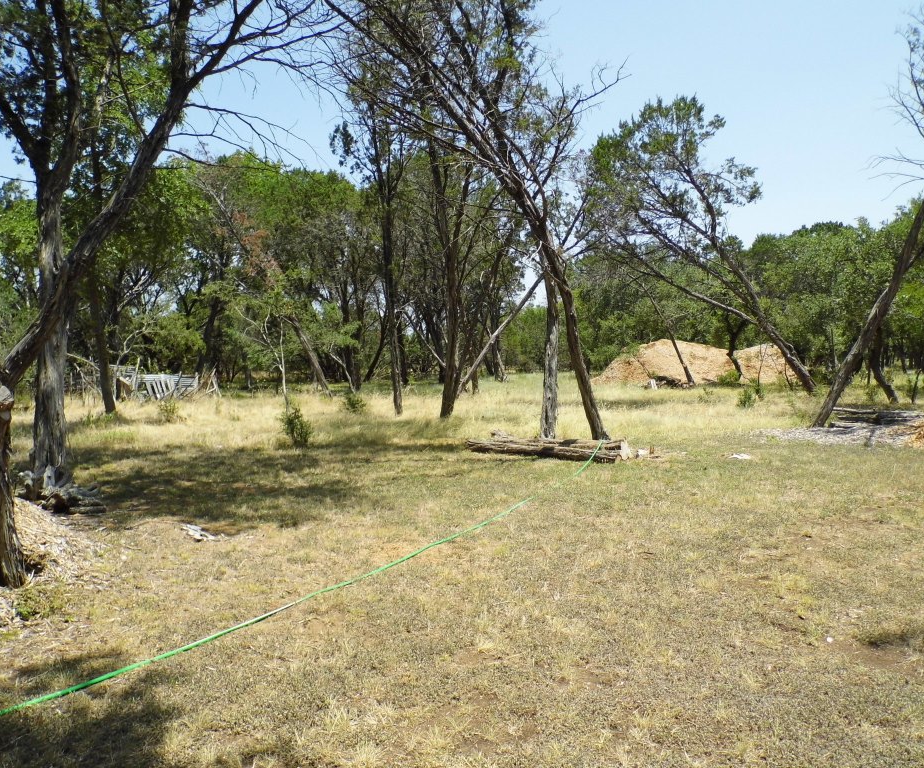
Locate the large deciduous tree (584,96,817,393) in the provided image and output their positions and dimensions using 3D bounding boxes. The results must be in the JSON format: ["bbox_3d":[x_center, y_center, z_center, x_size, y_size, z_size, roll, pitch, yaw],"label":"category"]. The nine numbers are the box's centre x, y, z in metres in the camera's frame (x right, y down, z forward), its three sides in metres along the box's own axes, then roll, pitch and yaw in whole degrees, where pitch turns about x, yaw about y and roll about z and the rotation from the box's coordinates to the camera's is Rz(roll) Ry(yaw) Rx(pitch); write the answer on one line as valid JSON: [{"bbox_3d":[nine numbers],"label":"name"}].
[{"bbox_3d":[8.063,-4.699,25.000,7.840,10.040,6.000,0,3,0],"label":"large deciduous tree"}]

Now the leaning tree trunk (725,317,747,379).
[{"bbox_3d":[11.878,-1.515,32.000,1.040,2.810,0.800,0,3,0],"label":"leaning tree trunk"}]

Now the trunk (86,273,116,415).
[{"bbox_3d":[-8.287,-0.920,17.000,0.690,3.290,0.500,0,3,0],"label":"trunk"}]

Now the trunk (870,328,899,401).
[{"bbox_3d":[11.712,-0.527,20.500,0.780,2.130,0.600,0,3,0],"label":"trunk"}]

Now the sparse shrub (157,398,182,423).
[{"bbox_3d":[-6.131,0.566,15.500,0.540,0.520,0.500,0,3,0],"label":"sparse shrub"}]

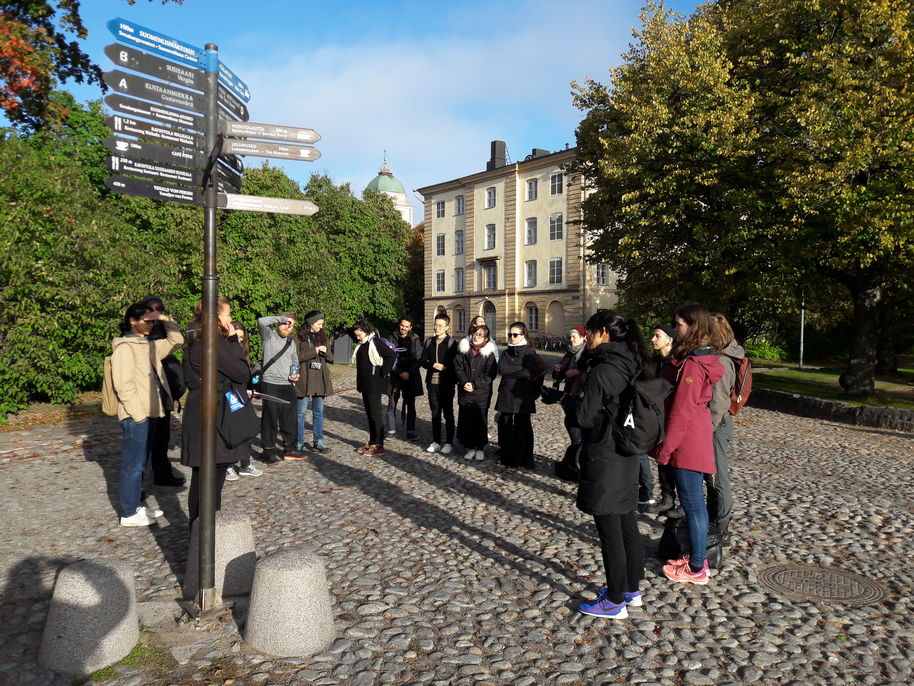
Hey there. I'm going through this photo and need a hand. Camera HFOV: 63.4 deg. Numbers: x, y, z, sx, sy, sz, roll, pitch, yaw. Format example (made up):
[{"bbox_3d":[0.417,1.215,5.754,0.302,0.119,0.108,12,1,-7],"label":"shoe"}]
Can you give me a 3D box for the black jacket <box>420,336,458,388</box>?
[{"bbox_3d":[-0.222,0.222,9.360,0.470,0.650,0.300,1,2,18],"label":"black jacket"}]

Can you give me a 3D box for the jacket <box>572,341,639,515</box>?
[{"bbox_3d":[0.836,0.472,4.135,0.330,0.960,0.430,1,2,30],"label":"jacket"}]

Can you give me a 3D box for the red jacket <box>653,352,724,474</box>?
[{"bbox_3d":[1.428,0.439,4.600,0.410,0.750,0.450,1,1,18],"label":"red jacket"}]

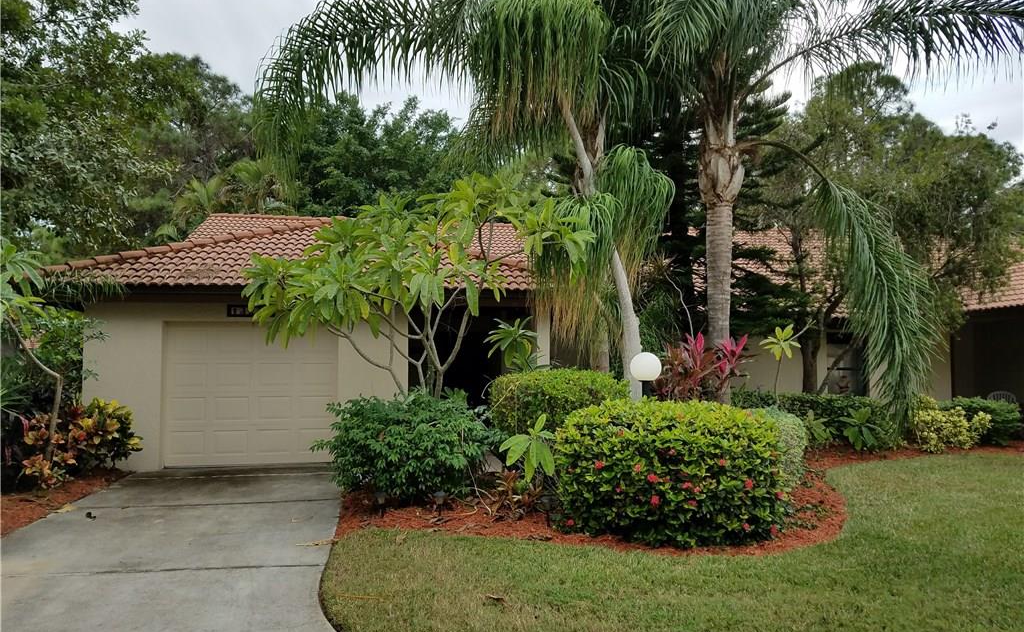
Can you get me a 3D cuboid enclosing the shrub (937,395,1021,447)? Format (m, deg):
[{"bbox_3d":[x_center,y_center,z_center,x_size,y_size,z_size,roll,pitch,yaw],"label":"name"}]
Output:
[{"bbox_3d":[8.753,1.935,14.400,1.550,0.850,1.250,-2,-3,31],"label":"shrub"}]

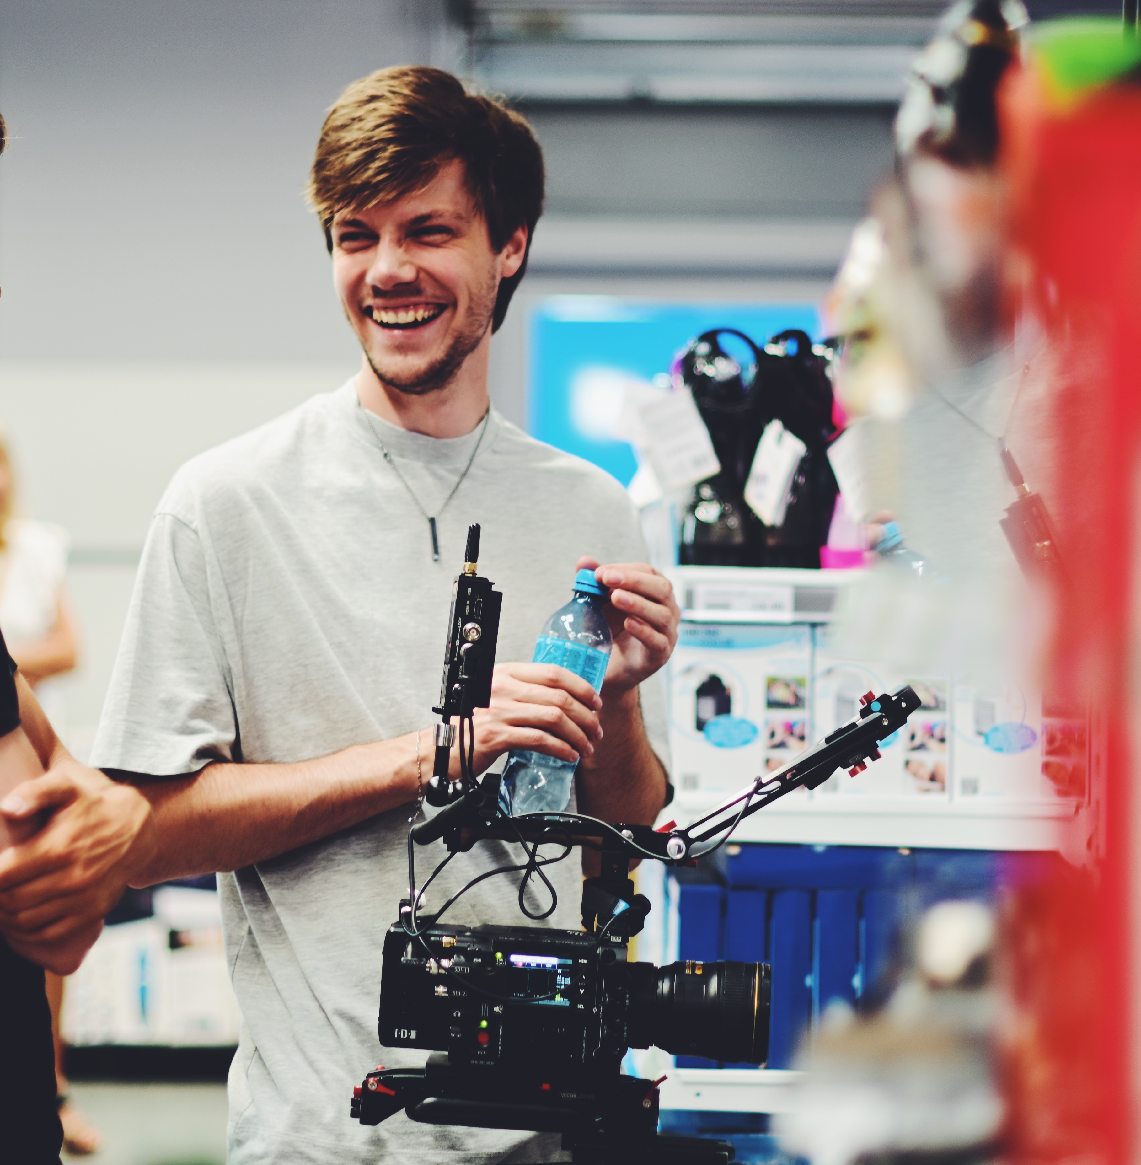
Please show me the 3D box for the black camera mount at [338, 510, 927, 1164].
[{"bbox_3d":[0.052,0.205,2.800,0.425,0.485,0.200,2,1,3],"label":"black camera mount"}]

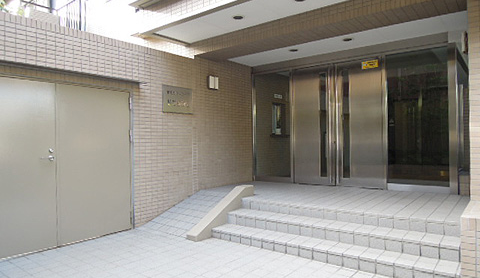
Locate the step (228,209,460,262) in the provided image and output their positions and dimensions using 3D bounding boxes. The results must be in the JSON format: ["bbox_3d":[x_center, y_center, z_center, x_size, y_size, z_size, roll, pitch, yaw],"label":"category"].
[{"bbox_3d":[0.986,1.016,3.748,2.580,0.135,0.340,-1,0,37],"label":"step"}]

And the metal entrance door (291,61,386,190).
[{"bbox_3d":[1.657,-0.227,5.764,1.632,2.095,0.100,-1,0,37],"label":"metal entrance door"}]

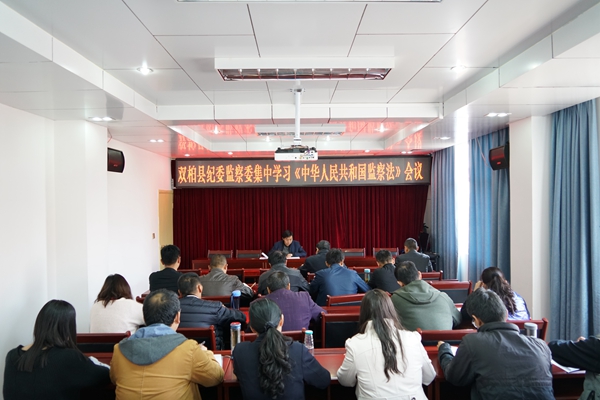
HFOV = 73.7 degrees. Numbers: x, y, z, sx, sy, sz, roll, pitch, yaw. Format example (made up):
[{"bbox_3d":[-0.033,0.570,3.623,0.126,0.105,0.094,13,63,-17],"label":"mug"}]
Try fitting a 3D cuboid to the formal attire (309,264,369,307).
[{"bbox_3d":[0.400,0.959,4.070,0.600,0.630,0.450,0,1,0],"label":"formal attire"}]

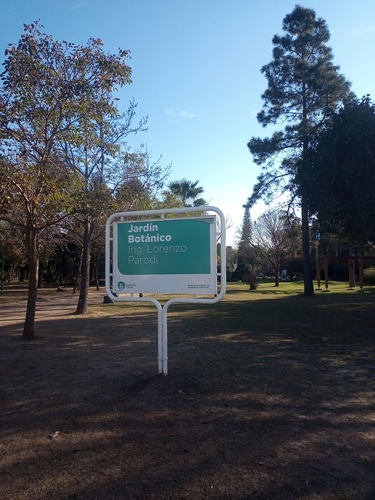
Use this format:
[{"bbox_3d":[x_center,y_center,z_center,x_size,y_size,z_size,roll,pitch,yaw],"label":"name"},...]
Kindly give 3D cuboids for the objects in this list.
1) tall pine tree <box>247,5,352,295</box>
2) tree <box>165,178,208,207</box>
[{"bbox_3d":[7.767,-7.130,28.045,7.300,20.411,7.100,0,-3,0],"label":"tall pine tree"},{"bbox_3d":[-0.142,-1.741,40.291,3.900,10.884,3.900,0,-3,0],"label":"tree"}]

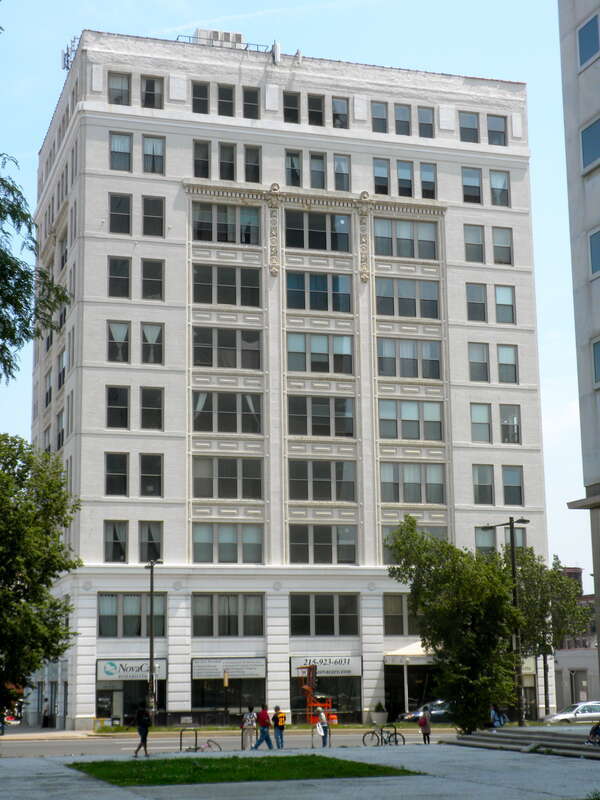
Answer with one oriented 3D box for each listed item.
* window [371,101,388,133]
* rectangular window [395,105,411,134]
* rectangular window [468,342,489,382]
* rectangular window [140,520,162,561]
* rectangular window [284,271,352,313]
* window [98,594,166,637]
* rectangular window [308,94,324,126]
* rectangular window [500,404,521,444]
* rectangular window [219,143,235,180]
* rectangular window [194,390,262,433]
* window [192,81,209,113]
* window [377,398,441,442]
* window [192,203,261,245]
[{"bbox_3d":[5.293,-18.760,92.259,1.127,2.179,0.200,3,-11,-17],"label":"window"},{"bbox_3d":[6.824,-18.536,92.004,1.141,2.186,0.250,3,-12,-17],"label":"rectangular window"},{"bbox_3d":[11.661,-2.402,90.331,1.431,2.565,0.250,3,-12,-17],"label":"rectangular window"},{"bbox_3d":[-8.390,8.012,78.203,1.378,2.349,0.200,3,-11,-17],"label":"rectangular window"},{"bbox_3d":[1.246,-6.800,87.882,4.403,2.550,0.250,3,-12,-17],"label":"rectangular window"},{"bbox_3d":[-9.513,12.222,78.822,3.855,2.477,0.150,3,-12,-17],"label":"window"},{"bbox_3d":[1.060,-18.045,86.365,1.048,2.094,0.200,3,-11,-17],"label":"rectangular window"},{"bbox_3d":[13.612,1.607,89.643,1.458,2.577,0.200,3,-12,-17],"label":"rectangular window"},{"bbox_3d":[-4.356,-14.411,83.913,1.060,2.366,0.200,3,-11,-17],"label":"rectangular window"},{"bbox_3d":[-4.197,0.730,80.982,4.199,2.456,0.200,3,-11,-17],"label":"rectangular window"},{"bbox_3d":[-6.336,-19.268,88.605,1.123,2.142,0.200,3,-11,-17],"label":"window"},{"bbox_3d":[6.771,1.305,84.140,4.195,2.462,0.200,3,-12,-17],"label":"window"},{"bbox_3d":[-4.474,-10.830,85.153,4.278,2.498,0.150,3,-12,-17],"label":"window"}]

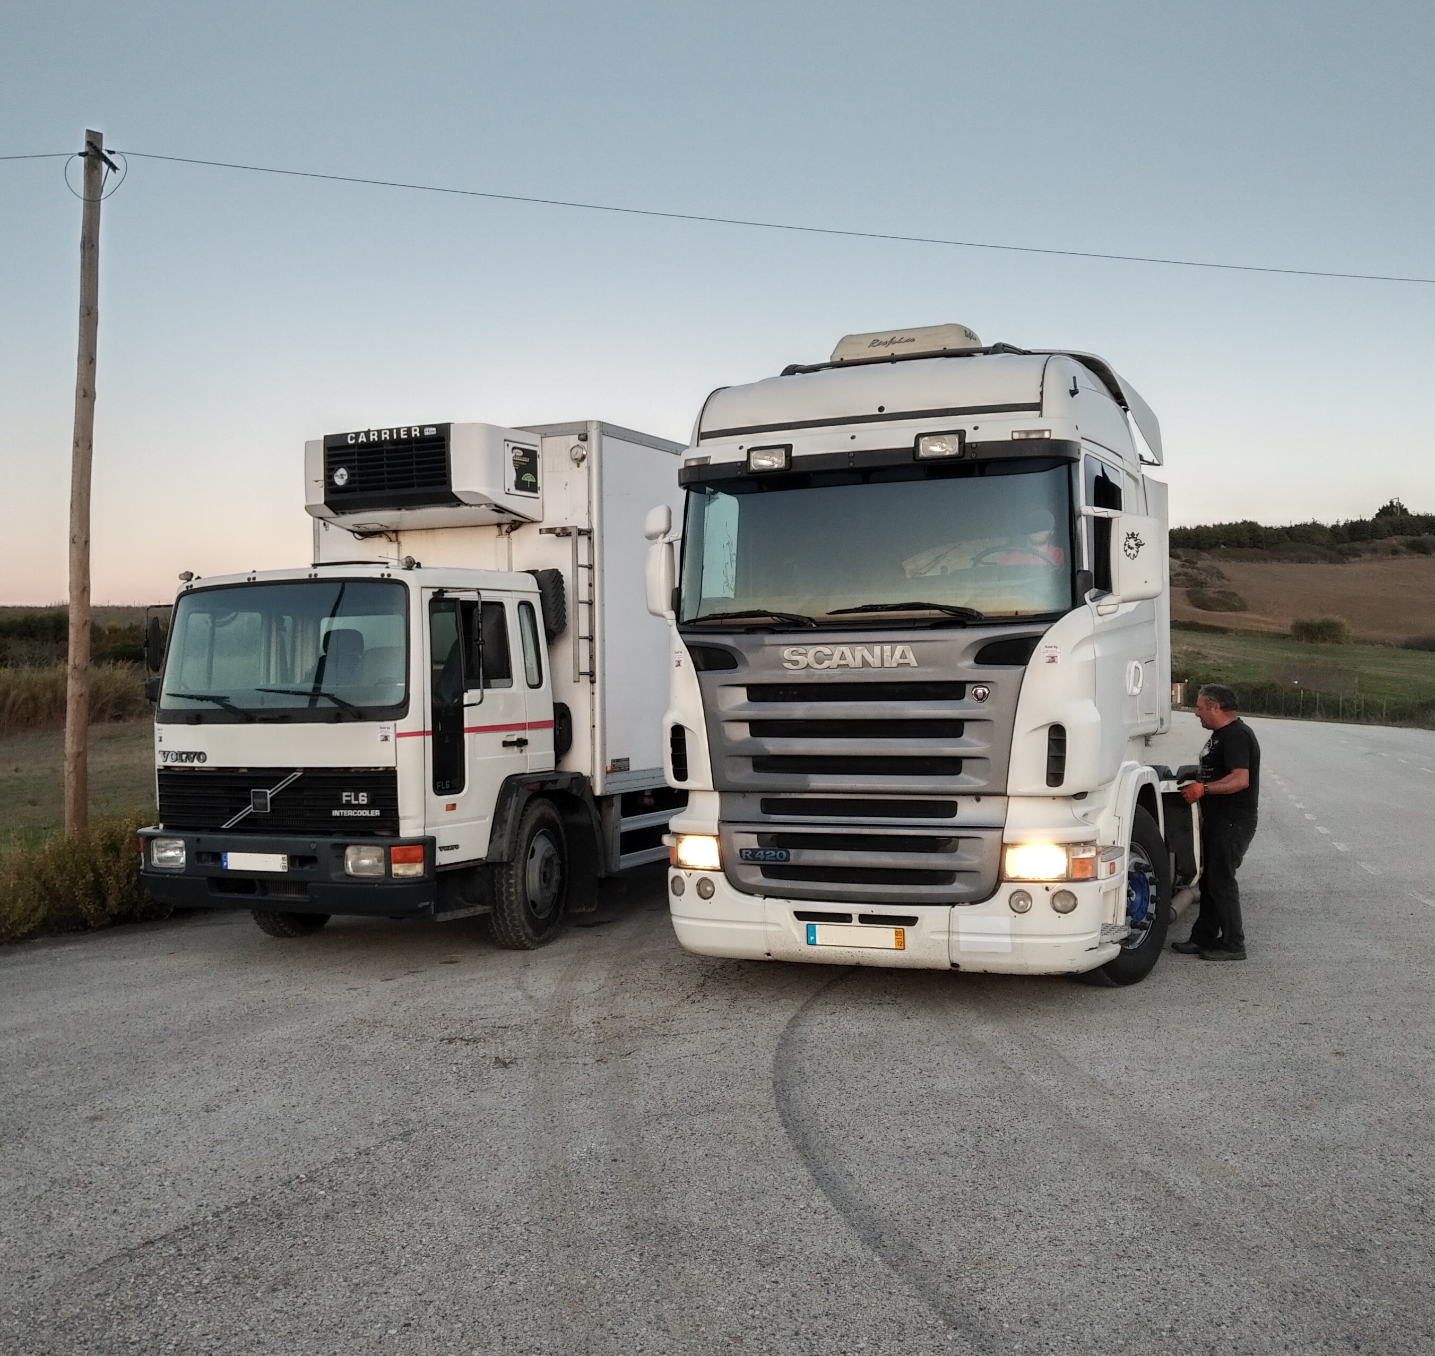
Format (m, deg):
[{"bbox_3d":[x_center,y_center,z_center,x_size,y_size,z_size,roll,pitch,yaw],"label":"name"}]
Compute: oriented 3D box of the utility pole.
[{"bbox_3d":[-6.260,-1.772,14.800,0.250,7.265,0.250,1,0,0],"label":"utility pole"}]

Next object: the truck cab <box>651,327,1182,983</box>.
[{"bbox_3d":[1.826,-0.153,10.312,2.650,3.760,5.900,-1,0,23],"label":"truck cab"}]

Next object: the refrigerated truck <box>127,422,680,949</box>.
[{"bbox_3d":[-0.965,0.006,12.801,2.550,3.530,8.200,-1,0,26],"label":"refrigerated truck"}]

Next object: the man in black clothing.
[{"bbox_3d":[3.041,0.873,9.170,0.520,1.670,0.520,-1,0,6],"label":"man in black clothing"}]

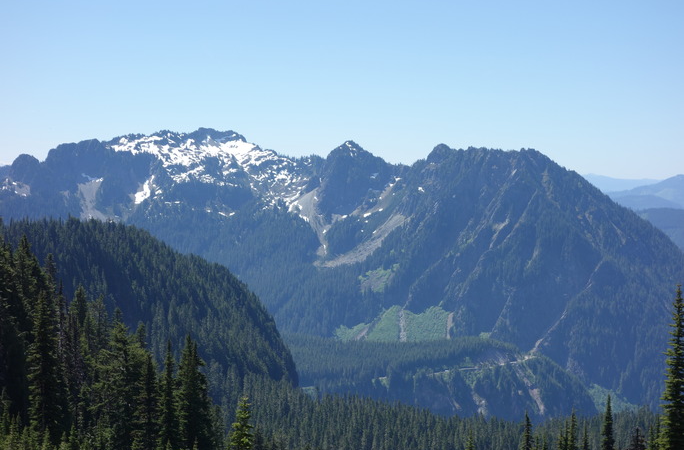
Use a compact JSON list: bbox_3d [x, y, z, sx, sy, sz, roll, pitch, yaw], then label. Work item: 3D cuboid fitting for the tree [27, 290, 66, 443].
[{"bbox_3d":[-31.528,15.150,150.000,4.300,16.500,4.300,0,1,0],"label":"tree"}]

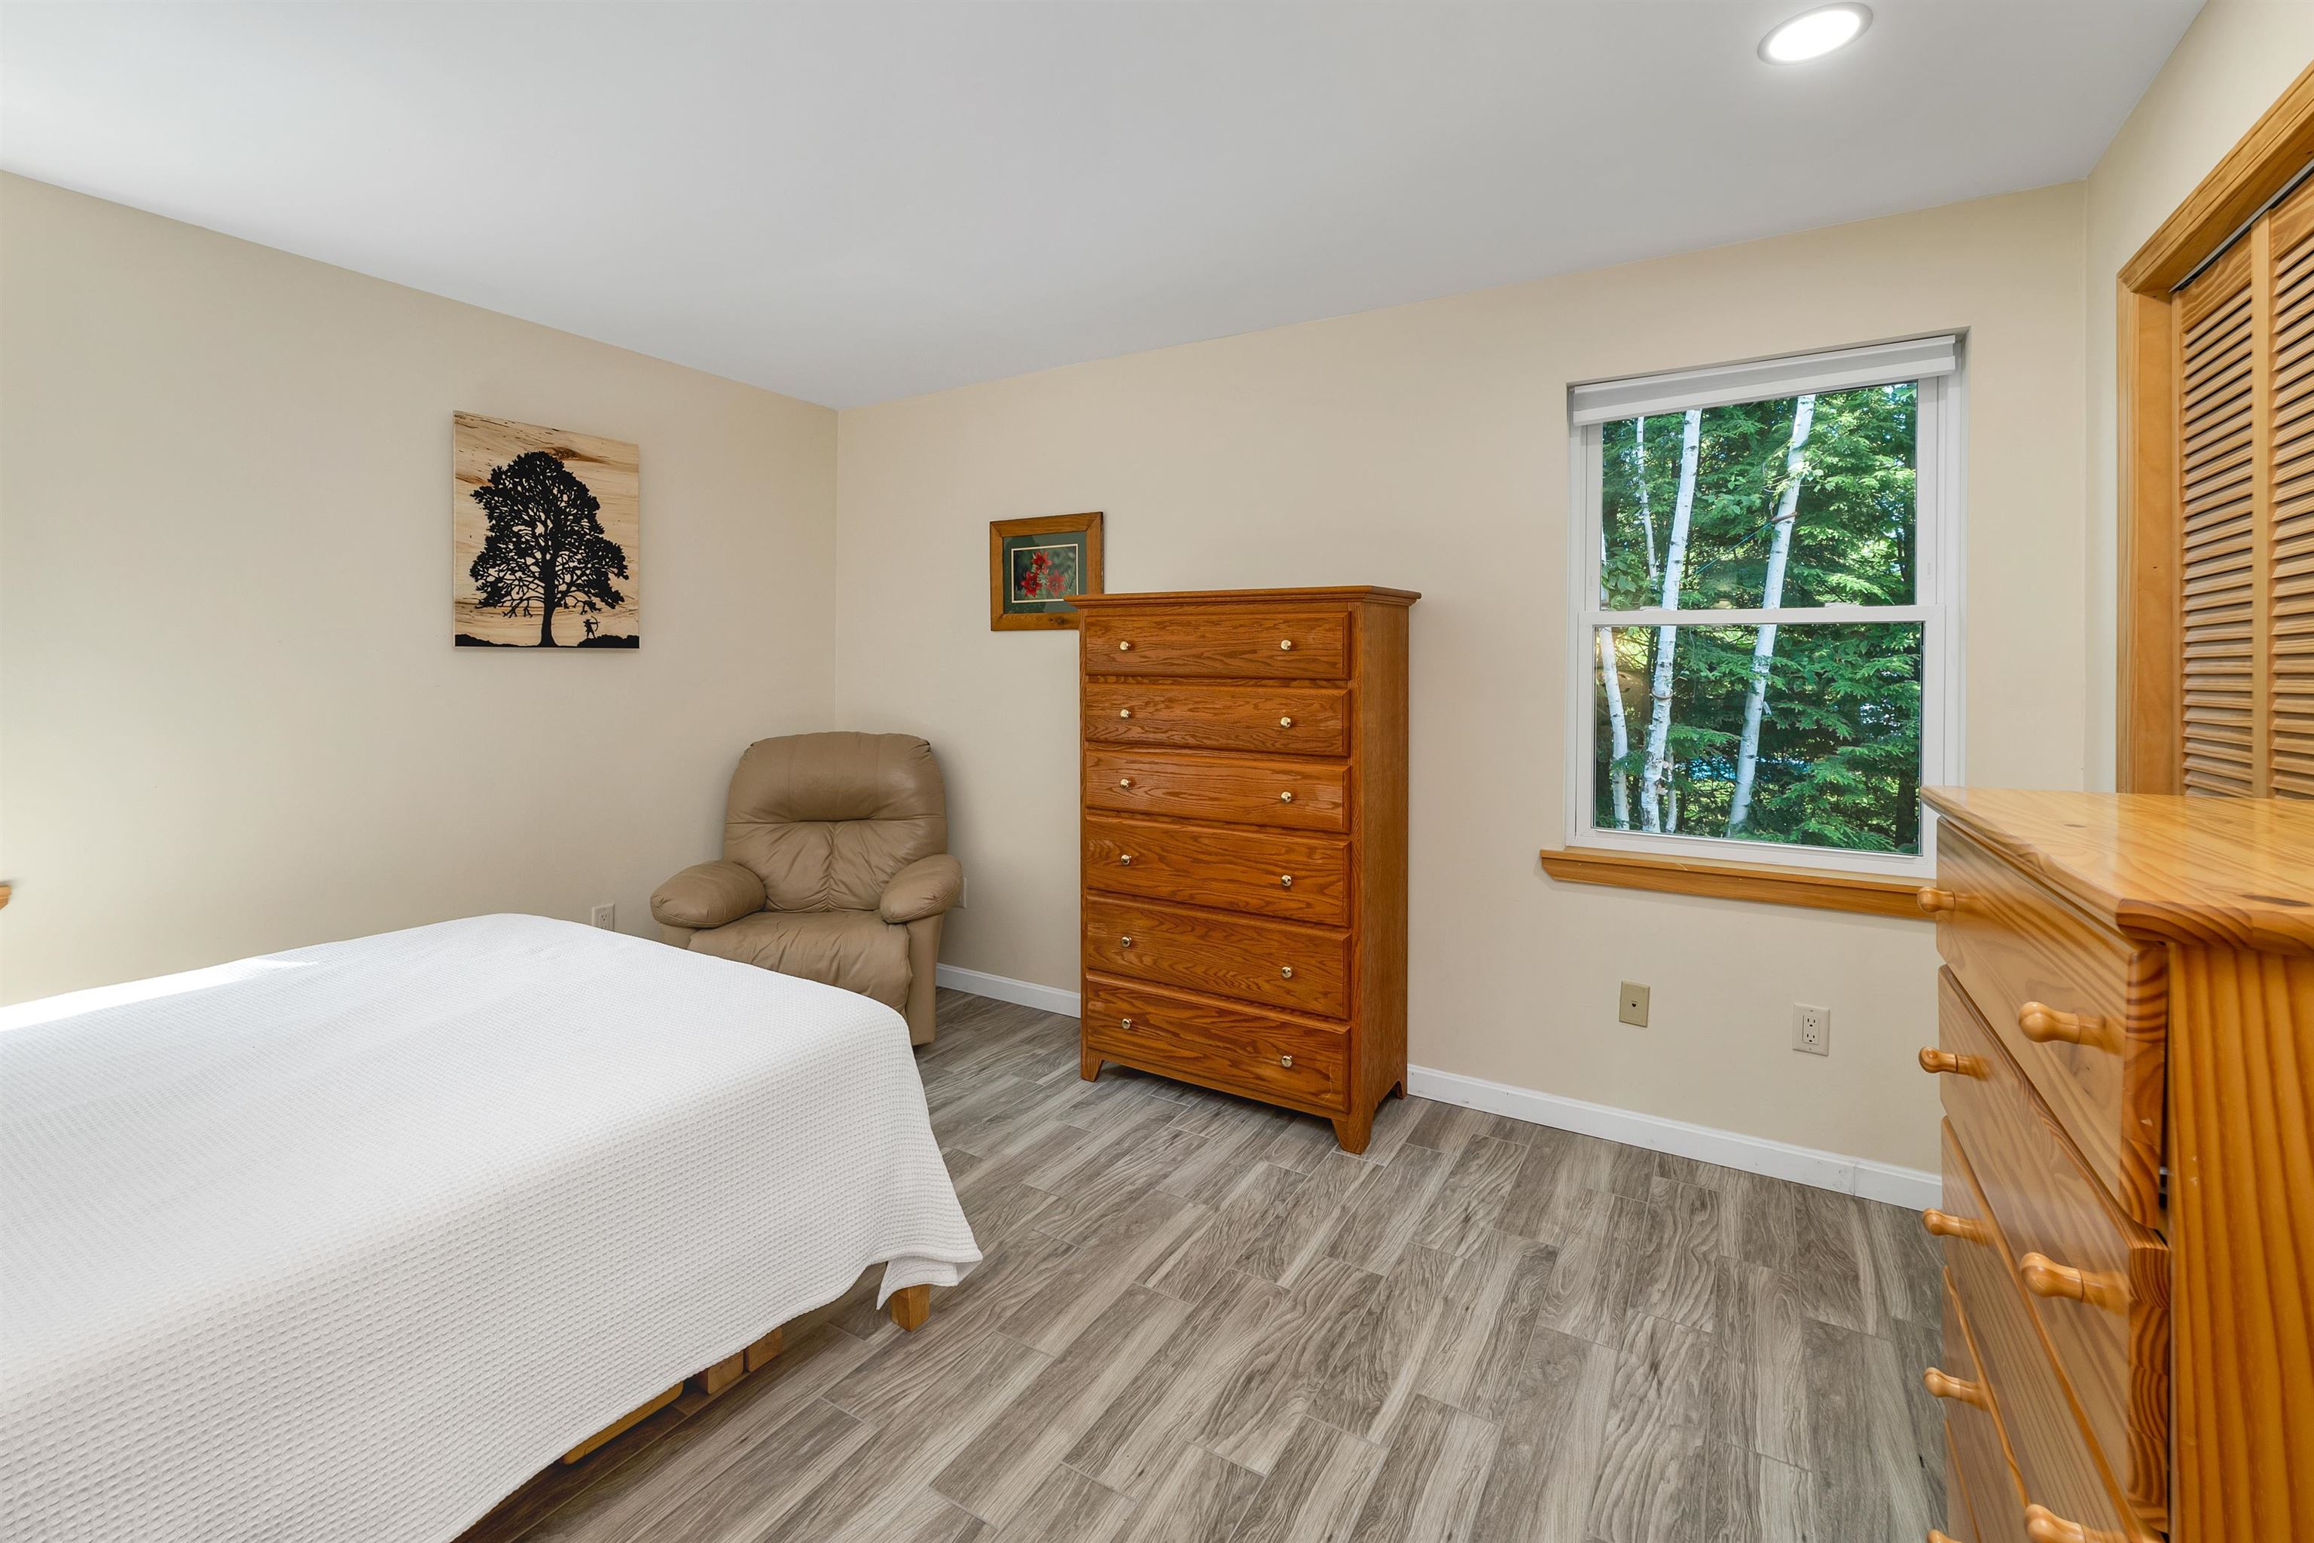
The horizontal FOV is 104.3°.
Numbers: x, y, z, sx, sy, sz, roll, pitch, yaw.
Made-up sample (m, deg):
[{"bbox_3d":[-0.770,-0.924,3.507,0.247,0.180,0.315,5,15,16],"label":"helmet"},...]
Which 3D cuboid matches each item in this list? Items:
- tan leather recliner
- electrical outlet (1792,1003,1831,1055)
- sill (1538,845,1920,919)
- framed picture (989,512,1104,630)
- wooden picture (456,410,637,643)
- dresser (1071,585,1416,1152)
[{"bbox_3d":[-1.262,0.416,3.453,0.970,1.060,0.880,-1,5,-12],"label":"tan leather recliner"},{"bbox_3d":[1.654,0.654,2.273,0.076,0.121,0.008,3,5,30],"label":"electrical outlet"},{"bbox_3d":[1.517,0.292,2.324,0.960,0.092,0.090,3,5,30],"label":"sill"},{"bbox_3d":[-0.416,-0.737,3.379,0.520,0.415,0.025,3,5,30],"label":"framed picture"},{"bbox_3d":[-1.967,-0.753,2.928,0.025,0.712,0.555,3,5,30],"label":"wooden picture"},{"bbox_3d":[0.250,0.244,2.767,0.963,1.520,0.446,3,5,30],"label":"dresser"}]

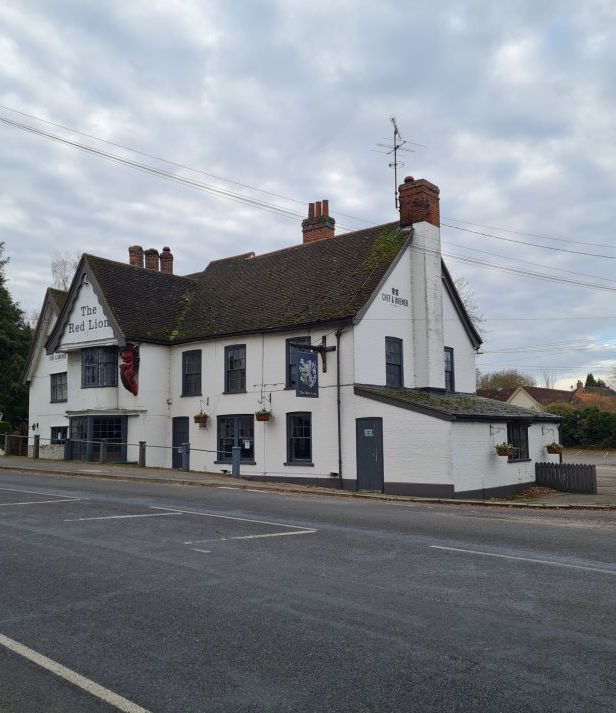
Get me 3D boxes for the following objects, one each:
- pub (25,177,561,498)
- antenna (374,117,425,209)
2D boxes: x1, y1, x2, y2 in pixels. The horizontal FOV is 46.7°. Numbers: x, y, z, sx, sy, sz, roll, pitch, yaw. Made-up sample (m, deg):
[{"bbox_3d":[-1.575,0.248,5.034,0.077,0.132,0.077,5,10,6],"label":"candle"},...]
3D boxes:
[{"bbox_3d":[-1.707,-0.434,26.687,19.500,9.900,10.800,-6,-8,40],"label":"pub"},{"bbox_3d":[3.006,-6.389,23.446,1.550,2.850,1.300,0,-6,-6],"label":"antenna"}]

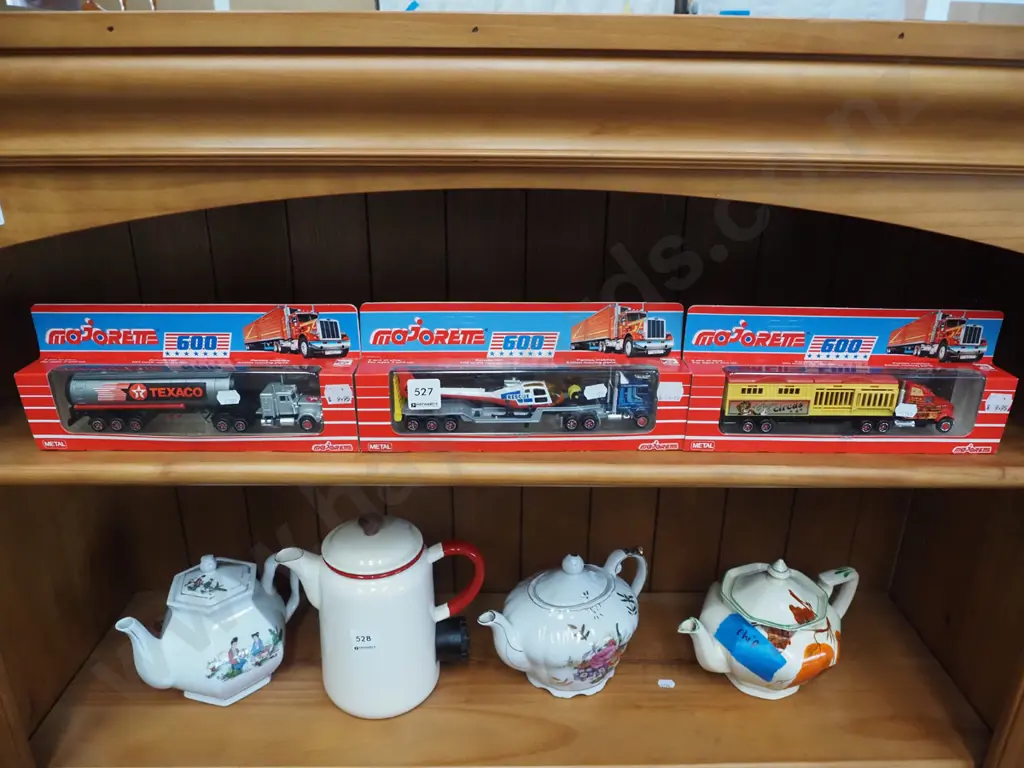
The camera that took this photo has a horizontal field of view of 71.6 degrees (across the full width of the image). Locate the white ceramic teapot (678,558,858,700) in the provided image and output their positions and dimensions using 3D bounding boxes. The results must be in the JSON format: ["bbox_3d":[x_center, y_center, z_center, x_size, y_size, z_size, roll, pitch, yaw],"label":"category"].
[{"bbox_3d":[0.276,0.247,0.757,0.226,0.147,0.142,-8,24,-20],"label":"white ceramic teapot"}]

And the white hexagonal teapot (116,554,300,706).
[{"bbox_3d":[-0.292,0.233,0.709,0.173,0.141,0.115,-18,28,-40],"label":"white hexagonal teapot"}]

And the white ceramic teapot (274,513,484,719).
[{"bbox_3d":[-0.123,0.212,0.696,0.197,0.193,0.112,-5,22,-14],"label":"white ceramic teapot"}]

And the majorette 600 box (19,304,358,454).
[{"bbox_3d":[-0.249,-0.005,0.563,0.255,0.112,0.037,0,22,-1],"label":"majorette 600 box"}]

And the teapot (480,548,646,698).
[{"bbox_3d":[0.060,0.244,0.762,0.201,0.146,0.143,-10,24,-24],"label":"teapot"}]

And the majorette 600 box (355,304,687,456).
[{"bbox_3d":[0.009,-0.004,0.541,0.245,0.105,0.039,0,21,-2],"label":"majorette 600 box"}]

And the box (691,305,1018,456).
[{"bbox_3d":[0.255,-0.003,0.546,0.245,0.105,0.039,1,21,0],"label":"box"}]

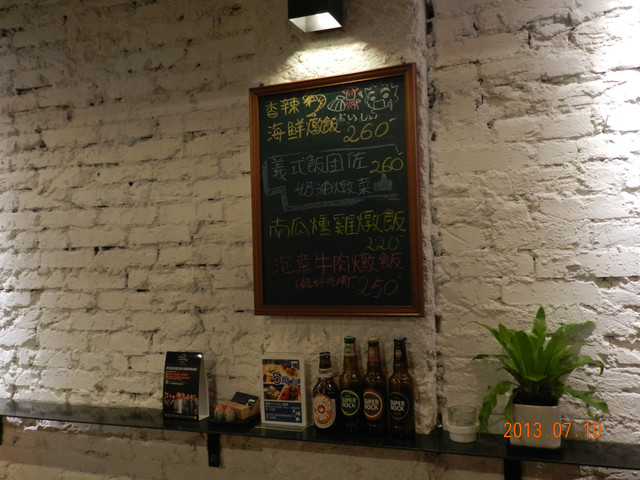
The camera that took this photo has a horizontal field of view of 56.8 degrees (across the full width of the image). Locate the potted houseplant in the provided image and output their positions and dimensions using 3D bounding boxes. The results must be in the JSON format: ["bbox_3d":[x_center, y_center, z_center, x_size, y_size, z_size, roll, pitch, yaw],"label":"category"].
[{"bbox_3d":[0.487,0.308,1.300,0.280,0.305,0.230,-3,-3,21],"label":"potted houseplant"}]

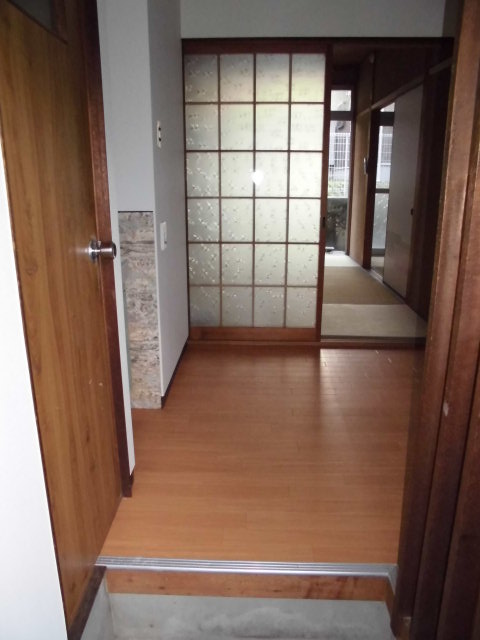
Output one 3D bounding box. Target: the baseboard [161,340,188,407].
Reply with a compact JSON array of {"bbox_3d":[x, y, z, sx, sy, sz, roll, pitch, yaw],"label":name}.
[{"bbox_3d":[-0.372,0.268,2.766,0.018,0.061,1.009,0,14,1],"label":"baseboard"}]

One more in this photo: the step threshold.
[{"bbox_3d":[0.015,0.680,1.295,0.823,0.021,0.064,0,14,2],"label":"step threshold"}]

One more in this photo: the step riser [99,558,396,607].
[{"bbox_3d":[0.013,0.719,1.301,0.805,0.087,0.049,0,14,2],"label":"step riser"}]

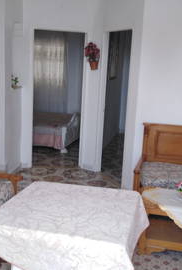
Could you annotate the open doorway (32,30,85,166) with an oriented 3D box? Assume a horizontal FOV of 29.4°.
[{"bbox_3d":[-0.498,-0.493,5.206,0.750,2.040,0.140,2,11,-5],"label":"open doorway"}]

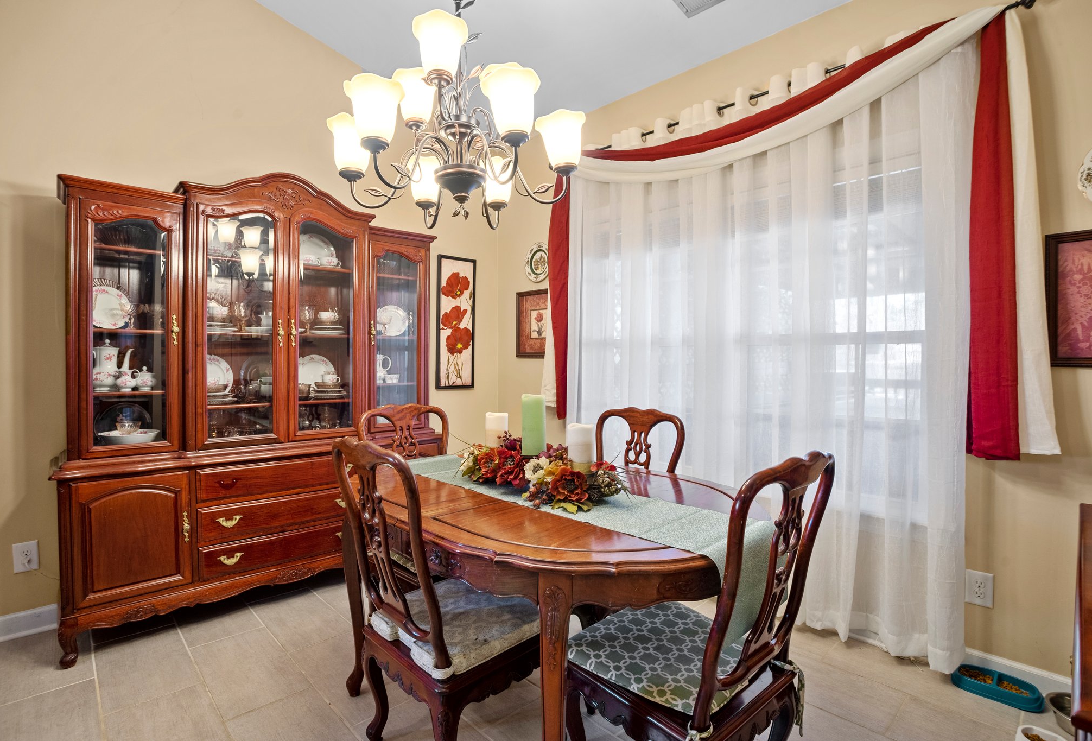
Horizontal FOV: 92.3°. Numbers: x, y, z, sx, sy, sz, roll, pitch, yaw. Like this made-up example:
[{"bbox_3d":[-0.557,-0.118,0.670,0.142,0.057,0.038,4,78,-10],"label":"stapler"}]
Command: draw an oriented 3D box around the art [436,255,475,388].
[{"bbox_3d":[-0.620,-0.328,3.633,0.315,0.910,0.025,0,1,-44],"label":"art"}]

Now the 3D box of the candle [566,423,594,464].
[{"bbox_3d":[0.111,0.242,1.680,0.084,0.155,0.084,0,1,0],"label":"candle"}]

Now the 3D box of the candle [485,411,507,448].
[{"bbox_3d":[-0.167,0.230,1.829,0.075,0.150,0.075,0,1,-44],"label":"candle"}]

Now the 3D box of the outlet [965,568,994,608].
[{"bbox_3d":[1.589,0.800,1.923,0.008,0.124,0.079,0,1,-44],"label":"outlet"}]

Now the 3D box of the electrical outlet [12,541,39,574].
[{"bbox_3d":[-2.183,0.784,2.204,0.079,0.124,0.008,0,1,-44],"label":"electrical outlet"}]

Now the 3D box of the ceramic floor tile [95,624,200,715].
[{"bbox_3d":[-1.556,1.140,2.038,0.289,0.010,0.598,0,1,-43],"label":"ceramic floor tile"}]

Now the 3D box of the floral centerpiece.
[{"bbox_3d":[-0.020,0.296,1.673,0.290,0.160,0.570,0,1,-44],"label":"floral centerpiece"}]

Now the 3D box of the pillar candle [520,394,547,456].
[{"bbox_3d":[-0.042,0.190,1.840,0.084,0.206,0.084,0,1,0],"label":"pillar candle"}]

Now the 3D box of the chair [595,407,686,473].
[{"bbox_3d":[0.225,0.649,2.112,0.560,0.975,0.490,0,1,-44],"label":"chair"}]

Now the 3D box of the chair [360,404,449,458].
[{"bbox_3d":[-0.475,0.644,2.233,0.490,0.975,0.560,0,1,-44],"label":"chair"}]

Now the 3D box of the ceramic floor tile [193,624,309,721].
[{"bbox_3d":[-1.151,1.148,2.025,0.289,0.010,0.598,0,1,-44],"label":"ceramic floor tile"}]

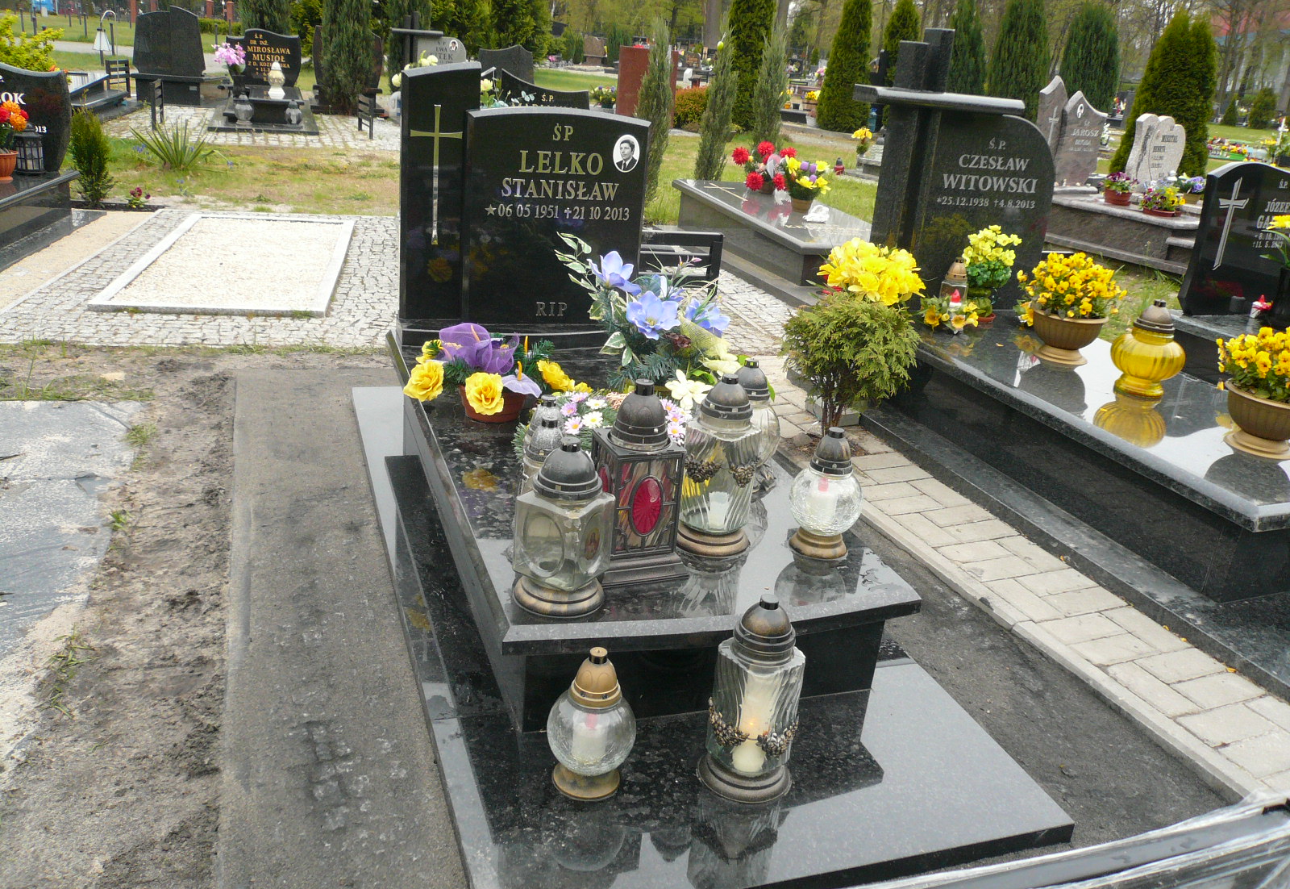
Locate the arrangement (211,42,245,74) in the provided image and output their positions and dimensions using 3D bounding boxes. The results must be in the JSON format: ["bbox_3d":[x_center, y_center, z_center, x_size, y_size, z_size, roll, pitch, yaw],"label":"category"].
[{"bbox_3d":[-4.547,-4.223,11.417,0.360,0.350,0.320,-2,22,-19],"label":"arrangement"}]

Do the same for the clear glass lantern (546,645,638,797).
[{"bbox_3d":[-0.086,0.454,1.738,0.150,0.248,0.150,5,21,-2],"label":"clear glass lantern"}]

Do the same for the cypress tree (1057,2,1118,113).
[{"bbox_3d":[12.611,-10.695,29.648,1.800,3.450,1.800,-2,22,-19],"label":"cypress tree"}]

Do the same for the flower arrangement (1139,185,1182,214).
[{"bbox_3d":[3.948,-1.893,8.029,0.300,0.230,0.270,-2,22,-19],"label":"flower arrangement"}]

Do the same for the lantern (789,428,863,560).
[{"bbox_3d":[0.383,0.097,2.196,0.155,0.268,0.155,-3,22,-19],"label":"lantern"}]

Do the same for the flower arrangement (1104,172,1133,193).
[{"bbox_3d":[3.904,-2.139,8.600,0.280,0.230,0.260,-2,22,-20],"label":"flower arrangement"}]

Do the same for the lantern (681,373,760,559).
[{"bbox_3d":[0.151,0.038,2.095,0.160,0.352,0.160,-2,22,-19],"label":"lantern"}]

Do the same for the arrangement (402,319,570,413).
[{"bbox_3d":[-0.430,-0.210,2.857,0.450,0.251,0.360,-3,22,-19],"label":"arrangement"}]

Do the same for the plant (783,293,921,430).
[{"bbox_3d":[0.667,-0.252,3.483,0.460,0.504,0.440,-3,22,-19],"label":"plant"}]

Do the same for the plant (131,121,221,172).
[{"bbox_3d":[-3.632,-2.339,8.121,0.700,0.380,0.660,-2,22,-19],"label":"plant"}]

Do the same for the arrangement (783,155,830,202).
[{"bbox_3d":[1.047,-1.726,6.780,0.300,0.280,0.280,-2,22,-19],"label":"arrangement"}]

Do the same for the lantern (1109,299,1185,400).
[{"bbox_3d":[1.558,-0.298,3.222,0.214,0.293,0.214,-2,22,-19],"label":"lantern"}]

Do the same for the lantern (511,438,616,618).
[{"bbox_3d":[-0.149,0.140,1.906,0.172,0.309,0.172,18,24,32],"label":"lantern"}]

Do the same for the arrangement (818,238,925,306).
[{"bbox_3d":[0.804,-0.560,3.605,0.400,0.285,0.360,-3,22,-19],"label":"arrangement"}]

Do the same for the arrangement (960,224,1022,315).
[{"bbox_3d":[1.298,-0.655,3.930,0.230,0.340,0.220,-2,22,-20],"label":"arrangement"}]

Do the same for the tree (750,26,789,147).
[{"bbox_3d":[1.497,-4.244,12.500,0.440,1.550,0.440,-2,22,-20],"label":"tree"}]

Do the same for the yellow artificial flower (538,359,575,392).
[{"bbox_3d":[-0.234,-0.181,2.750,0.095,0.090,0.105,-2,22,-20],"label":"yellow artificial flower"}]

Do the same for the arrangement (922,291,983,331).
[{"bbox_3d":[1.142,-0.507,3.885,0.220,0.140,0.200,-2,22,-19],"label":"arrangement"}]

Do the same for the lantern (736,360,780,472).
[{"bbox_3d":[0.253,-0.053,2.440,0.140,0.295,0.140,-2,22,-20],"label":"lantern"}]

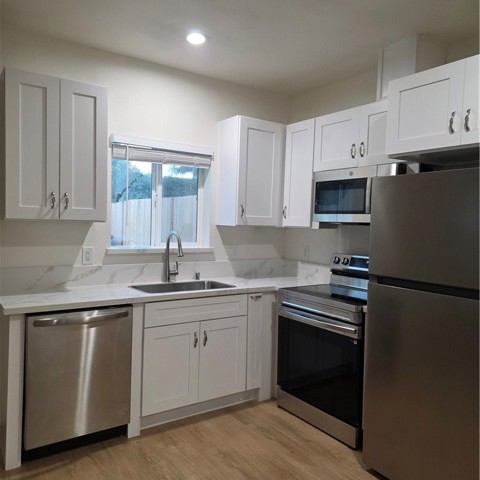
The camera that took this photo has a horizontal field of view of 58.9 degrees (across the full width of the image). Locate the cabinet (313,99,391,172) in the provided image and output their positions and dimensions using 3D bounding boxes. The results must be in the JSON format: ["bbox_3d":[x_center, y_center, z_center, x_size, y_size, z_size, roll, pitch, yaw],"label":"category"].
[{"bbox_3d":[1.010,-0.756,3.229,0.327,0.452,0.909,0,3,-35],"label":"cabinet"}]

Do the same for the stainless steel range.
[{"bbox_3d":[0.773,0.732,3.153,0.717,1.193,0.765,0,3,-35],"label":"stainless steel range"}]

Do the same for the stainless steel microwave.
[{"bbox_3d":[0.965,-0.321,3.233,0.396,0.416,0.763,0,3,-35],"label":"stainless steel microwave"}]

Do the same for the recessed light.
[{"bbox_3d":[-0.299,-1.387,2.940,0.135,0.025,0.135,2,2,0],"label":"recessed light"}]

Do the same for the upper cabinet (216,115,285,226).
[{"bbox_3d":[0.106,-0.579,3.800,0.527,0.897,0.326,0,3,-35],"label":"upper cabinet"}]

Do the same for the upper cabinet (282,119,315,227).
[{"bbox_3d":[0.642,-0.563,3.759,0.327,0.897,0.364,0,3,-35],"label":"upper cabinet"}]

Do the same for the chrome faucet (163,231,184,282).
[{"bbox_3d":[-0.507,0.150,3.375,0.121,0.409,0.258,0,3,-35],"label":"chrome faucet"}]

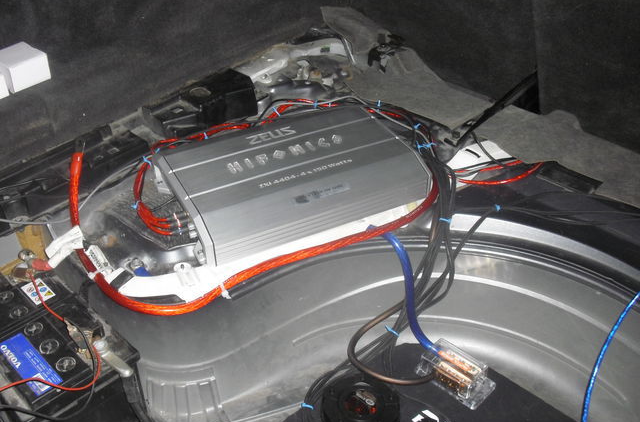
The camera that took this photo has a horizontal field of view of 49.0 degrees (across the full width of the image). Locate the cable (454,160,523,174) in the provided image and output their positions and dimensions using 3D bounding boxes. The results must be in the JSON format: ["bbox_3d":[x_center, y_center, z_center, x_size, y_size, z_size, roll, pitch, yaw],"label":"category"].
[{"bbox_3d":[0.280,-0.076,1.161,0.125,0.014,0.018,-10,39,-13],"label":"cable"}]

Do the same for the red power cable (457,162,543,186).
[{"bbox_3d":[0.297,-0.061,1.140,0.150,0.020,0.033,-12,39,-16],"label":"red power cable"}]

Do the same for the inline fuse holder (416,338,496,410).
[{"bbox_3d":[0.196,0.224,0.991,0.094,0.032,0.062,30,46,32],"label":"inline fuse holder"}]

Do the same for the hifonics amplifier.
[{"bbox_3d":[-0.048,-0.065,1.110,0.385,0.060,0.262,-17,41,-22],"label":"hifonics amplifier"}]

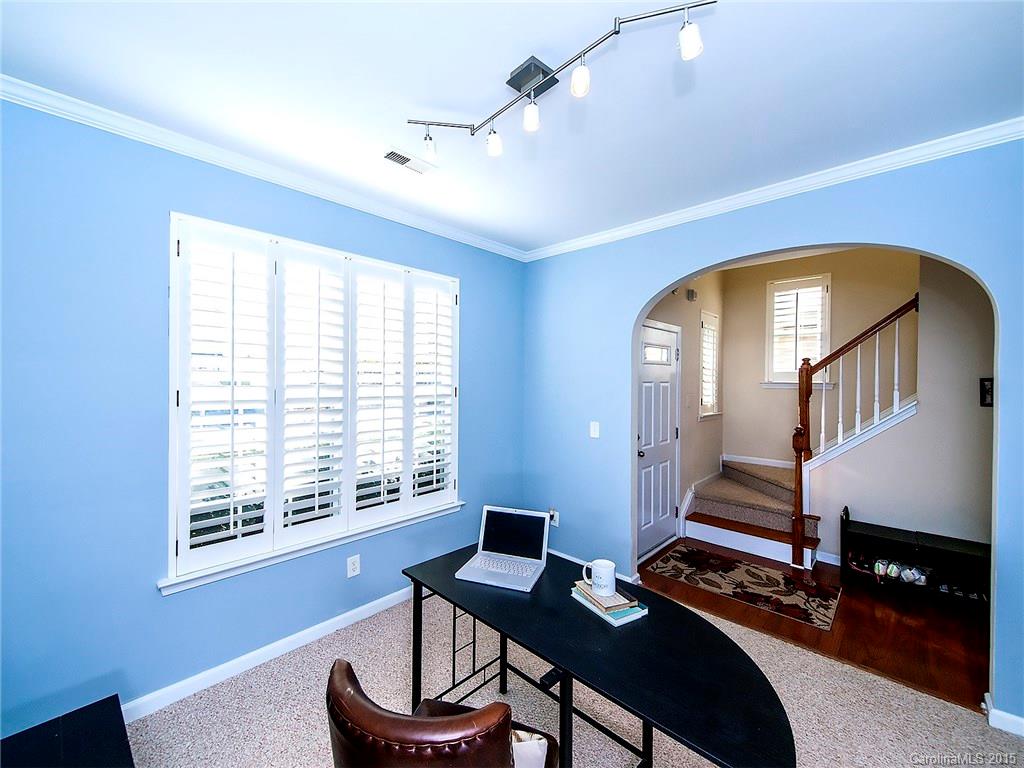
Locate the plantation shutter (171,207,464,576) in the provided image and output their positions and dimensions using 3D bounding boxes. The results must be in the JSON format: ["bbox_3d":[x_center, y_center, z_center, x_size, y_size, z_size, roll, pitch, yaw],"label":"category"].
[{"bbox_3d":[-1.029,0.056,2.613,0.100,1.743,1.760,1,1,44],"label":"plantation shutter"}]

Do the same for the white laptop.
[{"bbox_3d":[-0.030,0.696,1.778,0.325,0.231,0.284,1,1,21],"label":"white laptop"}]

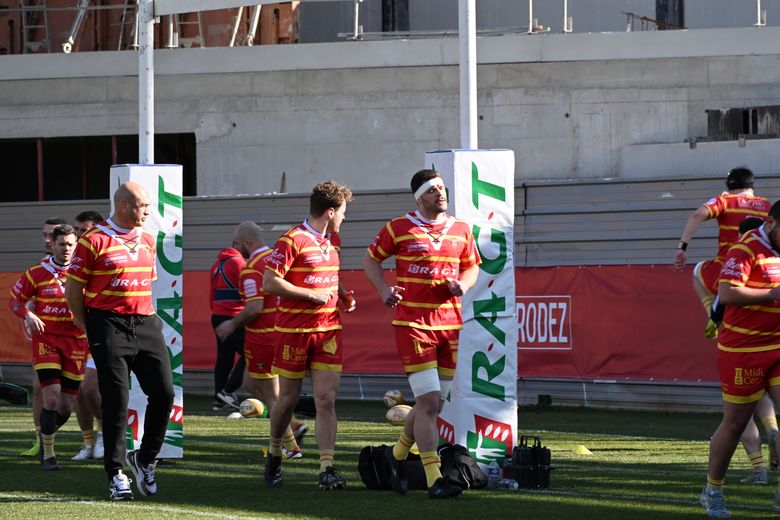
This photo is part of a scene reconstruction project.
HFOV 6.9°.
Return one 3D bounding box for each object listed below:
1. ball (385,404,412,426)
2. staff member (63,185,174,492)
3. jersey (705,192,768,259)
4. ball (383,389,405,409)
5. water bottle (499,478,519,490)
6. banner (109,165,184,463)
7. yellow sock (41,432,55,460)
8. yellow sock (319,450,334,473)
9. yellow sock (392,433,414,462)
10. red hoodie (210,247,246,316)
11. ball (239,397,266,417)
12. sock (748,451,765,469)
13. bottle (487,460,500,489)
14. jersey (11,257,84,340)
[{"bbox_3d":[0.108,1.404,58.600,0.285,0.190,0.190,0,0,0],"label":"ball"},{"bbox_3d":[-1.518,0.456,36.600,0.600,1.790,0.480,-1,0,-25],"label":"staff member"},{"bbox_3d":[2.502,-0.230,46.000,0.530,0.540,0.340,-1,0,-14],"label":"jersey"},{"bbox_3d":[0.048,1.417,66.000,0.190,0.190,0.285,0,0,-24],"label":"ball"},{"bbox_3d":[0.684,1.295,37.500,0.065,0.065,0.200,0,0,-25],"label":"water bottle"},{"bbox_3d":[-1.710,0.364,45.700,0.405,2.050,0.405,0,0,-23],"label":"banner"},{"bbox_3d":[-2.319,1.265,44.000,0.090,0.195,0.110,0,0,-27],"label":"yellow sock"},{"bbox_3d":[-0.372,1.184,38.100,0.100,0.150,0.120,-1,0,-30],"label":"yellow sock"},{"bbox_3d":[0.075,1.082,37.400,0.090,0.165,0.110,0,36,-37],"label":"yellow sock"},{"bbox_3d":[-1.424,0.200,60.300,0.400,0.660,0.500,-1,0,-41],"label":"red hoodie"},{"bbox_3d":[-1.336,1.439,63.000,0.190,0.190,0.285,0,0,-36],"label":"ball"},{"bbox_3d":[2.160,1.179,38.300,0.110,0.130,0.100,-1,0,30],"label":"sock"},{"bbox_3d":[0.624,1.281,38.900,0.067,0.183,0.067,0,0,0],"label":"bottle"},{"bbox_3d":[-2.216,0.247,42.300,0.550,0.560,0.340,-1,0,-15],"label":"jersey"}]

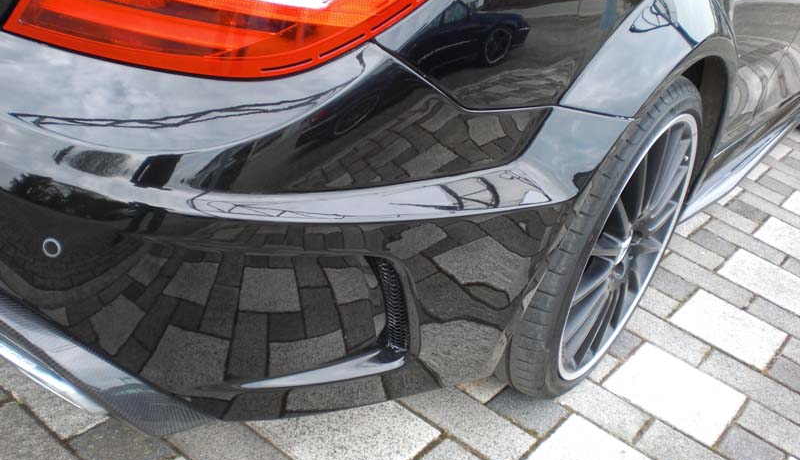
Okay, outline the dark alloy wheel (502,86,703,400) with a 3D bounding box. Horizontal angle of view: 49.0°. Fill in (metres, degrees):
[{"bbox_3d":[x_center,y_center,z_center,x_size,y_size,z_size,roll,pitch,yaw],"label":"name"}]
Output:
[{"bbox_3d":[0.319,-0.015,1.622,0.270,0.648,0.648,28,29,26],"label":"dark alloy wheel"}]

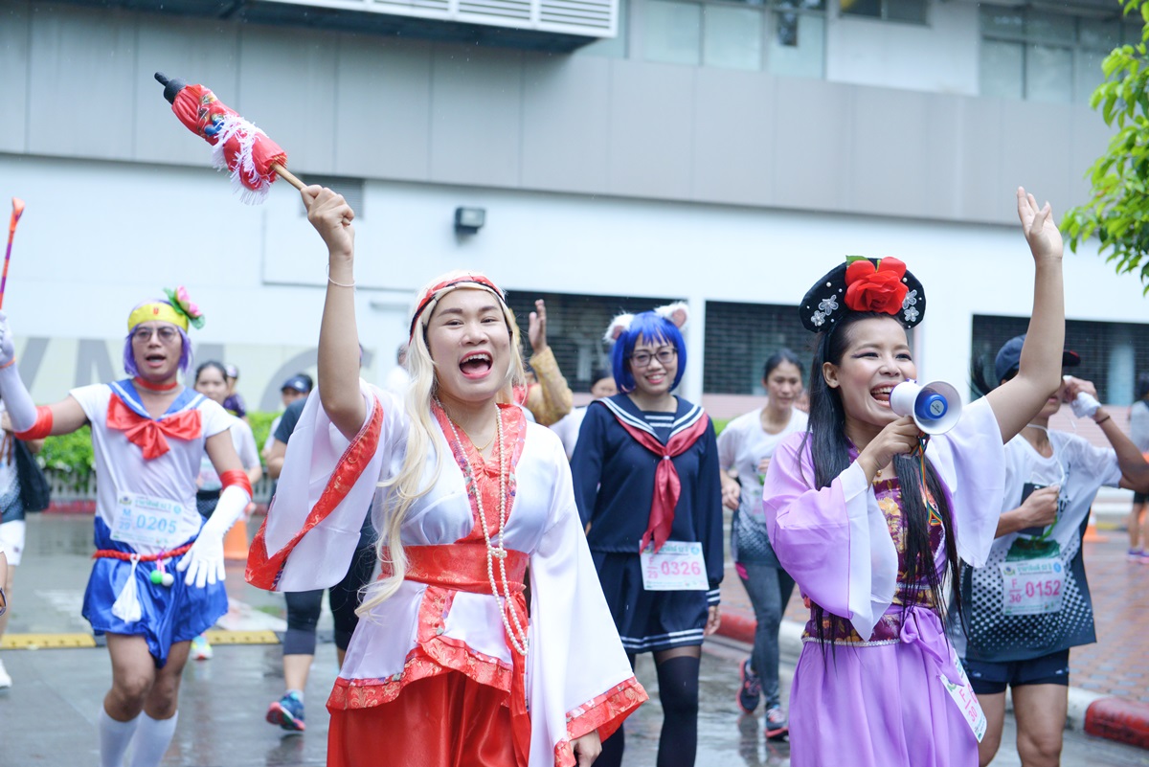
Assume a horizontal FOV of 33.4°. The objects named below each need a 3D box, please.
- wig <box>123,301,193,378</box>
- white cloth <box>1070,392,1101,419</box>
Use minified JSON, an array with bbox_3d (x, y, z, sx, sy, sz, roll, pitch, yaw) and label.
[{"bbox_3d":[-1.284,-0.139,5.920,0.212,0.240,0.235,-1,0,-5],"label":"wig"},{"bbox_3d":[1.461,0.063,5.480,0.095,0.085,0.060,1,-1,11],"label":"white cloth"}]

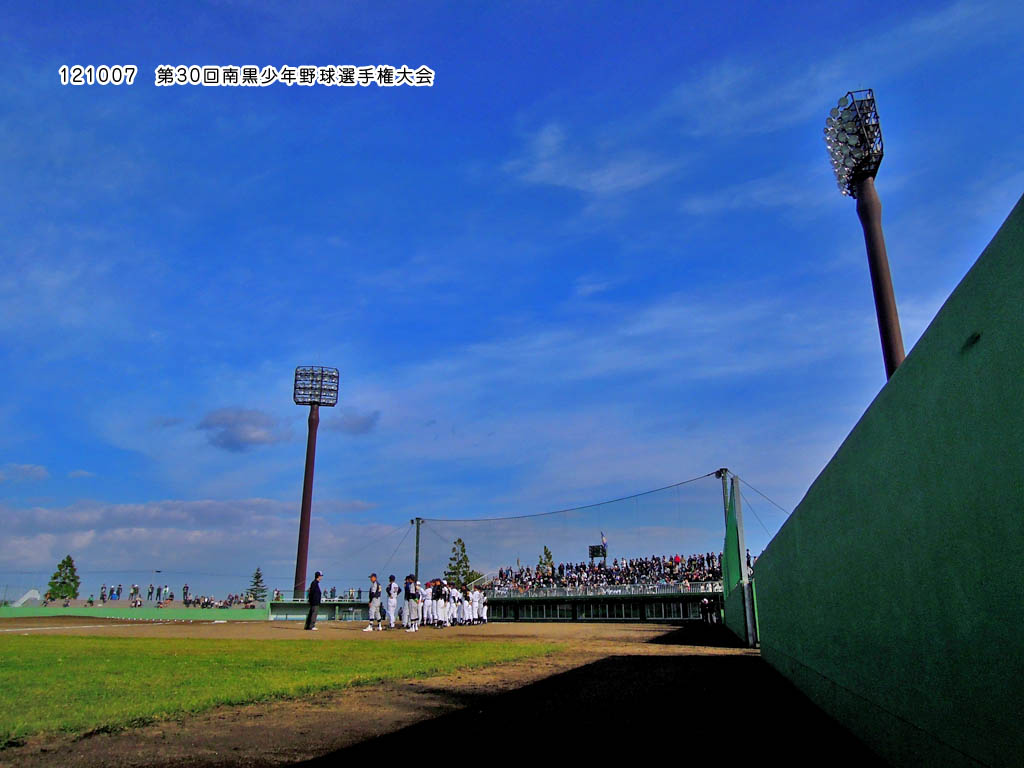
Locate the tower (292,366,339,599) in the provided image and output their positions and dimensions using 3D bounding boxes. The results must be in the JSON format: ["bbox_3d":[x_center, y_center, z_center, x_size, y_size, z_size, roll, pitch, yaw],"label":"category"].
[{"bbox_3d":[-24.782,11.769,86.546,5.600,29.300,2.300,3,-18,-8],"label":"tower"}]

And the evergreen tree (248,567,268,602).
[{"bbox_3d":[-36.094,29.270,100.882,2.900,6.200,2.900,0,-18,0],"label":"evergreen tree"}]

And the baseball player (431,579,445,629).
[{"bbox_3d":[-2.556,7.537,24.362,0.420,1.600,0.480,-7,-19,20],"label":"baseball player"}]

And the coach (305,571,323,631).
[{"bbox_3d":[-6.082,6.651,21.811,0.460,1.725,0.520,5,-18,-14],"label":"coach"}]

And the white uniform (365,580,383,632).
[{"bbox_3d":[-3.947,6.320,20.237,0.460,1.415,0.480,-2,-18,7],"label":"white uniform"}]

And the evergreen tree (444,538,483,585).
[{"bbox_3d":[-6.643,25.362,94.785,5.000,9.300,5.000,0,-18,0],"label":"evergreen tree"}]

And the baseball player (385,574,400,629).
[{"bbox_3d":[-3.943,7.178,23.427,0.560,1.681,0.400,13,-22,-35],"label":"baseball player"}]

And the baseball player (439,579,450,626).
[{"bbox_3d":[-2.479,8.119,26.276,0.400,1.634,0.480,-13,-22,35],"label":"baseball player"}]

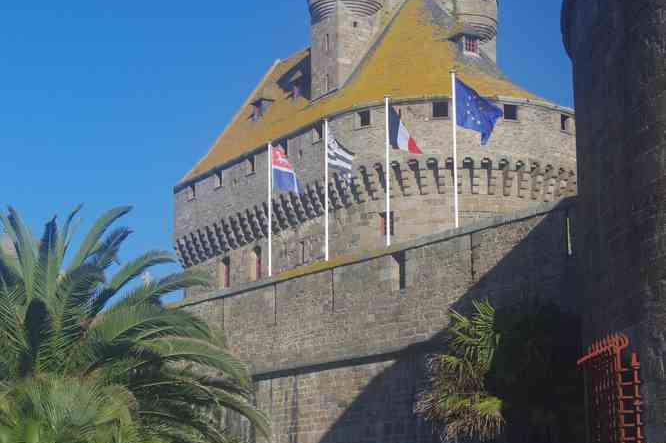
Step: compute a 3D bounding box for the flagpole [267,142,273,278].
[{"bbox_3d":[-2.164,-0.243,49.558,0.090,5.139,0.090,0,-13,0],"label":"flagpole"}]

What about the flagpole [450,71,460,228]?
[{"bbox_3d":[3.609,-1.956,42.462,0.090,5.235,0.090,0,-13,0],"label":"flagpole"}]

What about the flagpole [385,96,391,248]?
[{"bbox_3d":[1.710,-1.357,44.786,0.090,5.287,0.090,0,-13,0],"label":"flagpole"}]

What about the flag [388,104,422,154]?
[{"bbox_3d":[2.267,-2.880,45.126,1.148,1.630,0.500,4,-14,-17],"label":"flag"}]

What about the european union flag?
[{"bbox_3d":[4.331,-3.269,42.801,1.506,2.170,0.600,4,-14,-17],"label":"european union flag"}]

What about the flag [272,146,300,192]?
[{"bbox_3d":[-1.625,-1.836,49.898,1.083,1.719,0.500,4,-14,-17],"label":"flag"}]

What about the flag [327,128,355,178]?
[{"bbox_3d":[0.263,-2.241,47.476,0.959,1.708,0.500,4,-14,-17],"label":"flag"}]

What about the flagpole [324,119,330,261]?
[{"bbox_3d":[-0.188,-0.878,47.136,0.090,5.192,0.090,0,-13,0],"label":"flagpole"}]

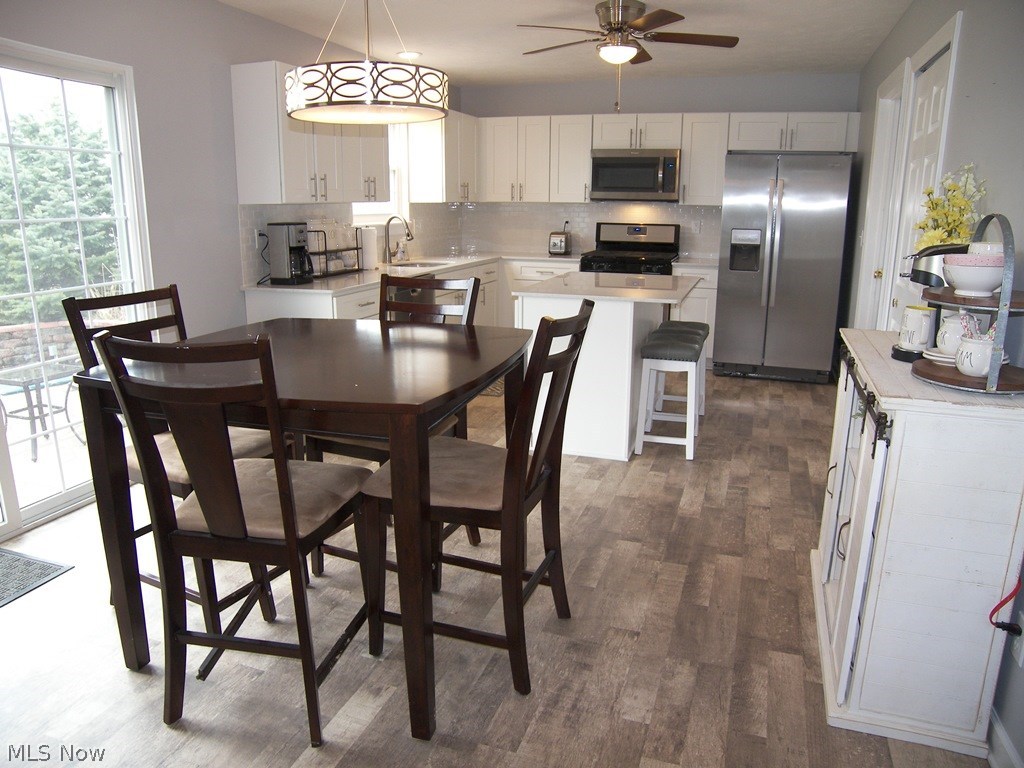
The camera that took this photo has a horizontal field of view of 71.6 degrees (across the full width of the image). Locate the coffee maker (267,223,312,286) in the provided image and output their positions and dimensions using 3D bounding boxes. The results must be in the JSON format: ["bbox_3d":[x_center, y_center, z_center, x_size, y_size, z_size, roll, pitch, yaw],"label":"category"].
[{"bbox_3d":[-1.319,-0.776,4.236,0.220,0.354,0.185,5,15,18],"label":"coffee maker"}]

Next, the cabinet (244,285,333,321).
[{"bbox_3d":[-1.221,-0.208,4.609,0.615,0.881,0.643,5,15,19],"label":"cabinet"}]

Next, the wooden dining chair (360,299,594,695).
[{"bbox_3d":[-0.107,0.305,2.208,0.589,1.104,0.475,5,15,19],"label":"wooden dining chair"}]

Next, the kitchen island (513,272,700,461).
[{"bbox_3d":[0.602,-0.143,4.316,0.896,0.924,1.208,5,15,19],"label":"kitchen island"}]

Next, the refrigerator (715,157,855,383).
[{"bbox_3d":[2.212,-0.965,5.890,0.920,1.776,0.760,5,15,18],"label":"refrigerator"}]

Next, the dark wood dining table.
[{"bbox_3d":[-0.578,0.341,2.404,1.129,0.931,1.129,4,15,15],"label":"dark wood dining table"}]

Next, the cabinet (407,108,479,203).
[{"bbox_3d":[-0.579,-1.976,6.250,0.314,0.756,0.822,5,15,18],"label":"cabinet"}]

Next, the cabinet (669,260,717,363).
[{"bbox_3d":[1.605,-0.632,6.274,0.374,0.914,0.640,5,15,18],"label":"cabinet"}]

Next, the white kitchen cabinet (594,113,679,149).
[{"bbox_3d":[1.138,-2.232,6.335,0.776,0.292,0.327,5,15,19],"label":"white kitchen cabinet"}]

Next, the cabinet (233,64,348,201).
[{"bbox_3d":[-1.301,-1.432,4.159,0.314,0.756,0.602,5,15,18],"label":"cabinet"}]

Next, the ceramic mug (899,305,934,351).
[{"bbox_3d":[1.218,-0.163,2.118,0.094,0.122,0.128,2,15,5],"label":"ceramic mug"}]

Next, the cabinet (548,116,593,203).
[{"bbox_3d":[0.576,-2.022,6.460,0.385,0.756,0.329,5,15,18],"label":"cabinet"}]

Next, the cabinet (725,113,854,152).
[{"bbox_3d":[2.267,-2.067,5.861,0.922,0.305,0.329,5,15,18],"label":"cabinet"}]

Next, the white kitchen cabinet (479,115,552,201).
[{"bbox_3d":[0.073,-2.069,6.624,0.682,0.756,0.329,5,15,18],"label":"white kitchen cabinet"}]

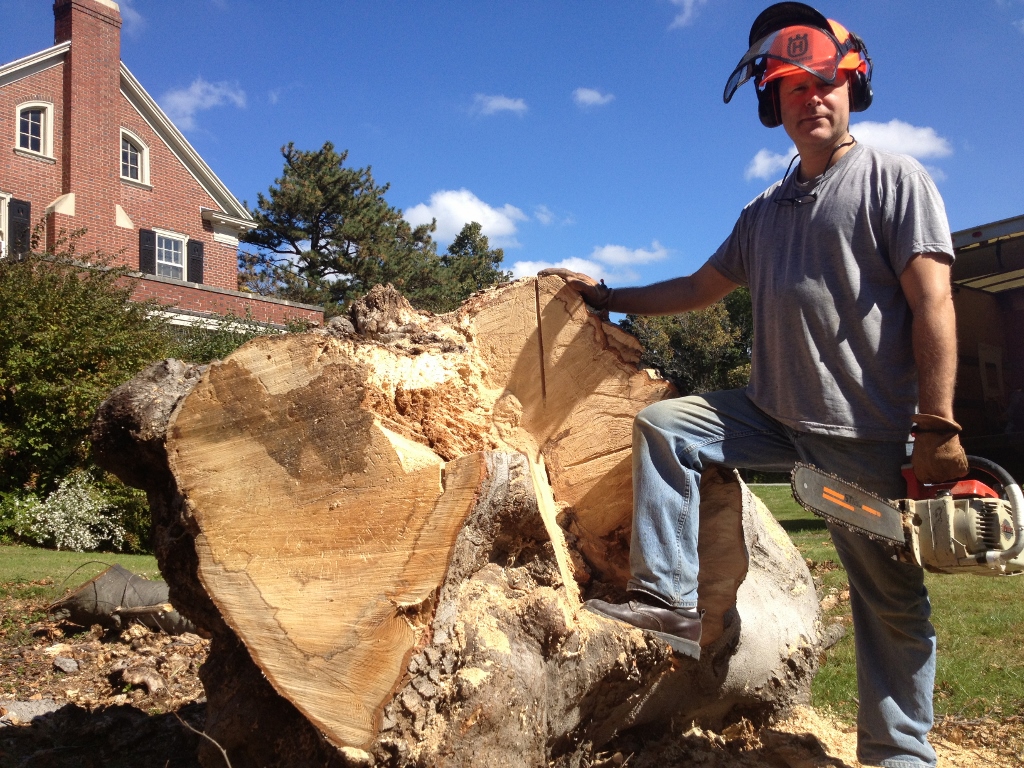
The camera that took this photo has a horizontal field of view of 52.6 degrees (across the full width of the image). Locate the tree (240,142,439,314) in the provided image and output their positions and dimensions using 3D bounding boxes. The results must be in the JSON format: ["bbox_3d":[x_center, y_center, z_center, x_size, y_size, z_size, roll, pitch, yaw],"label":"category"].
[{"bbox_3d":[-6.541,-2.617,39.441,7.700,13.480,7.500,-1,-5,-9],"label":"tree"}]

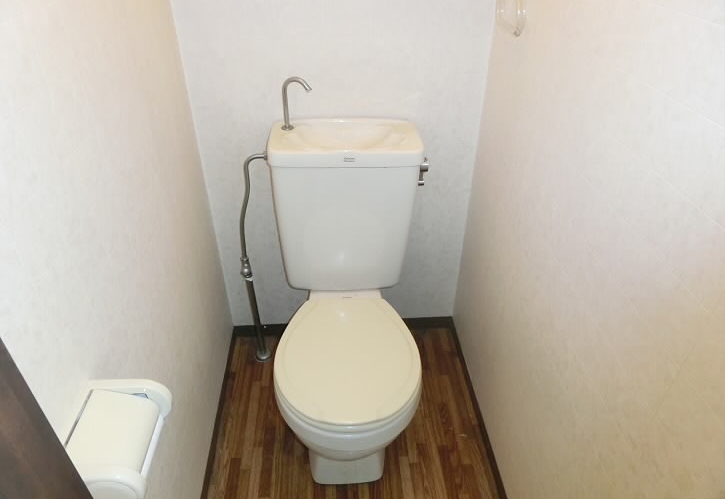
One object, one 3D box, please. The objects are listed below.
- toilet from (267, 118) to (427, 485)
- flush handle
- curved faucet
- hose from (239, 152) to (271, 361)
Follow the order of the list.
[{"bbox_3d":[-0.043,0.176,1.374,0.400,0.847,0.671,-1,35,-1],"label":"toilet"},{"bbox_3d":[0.163,-0.214,1.360,0.030,0.075,0.035,-2,35,-3],"label":"flush handle"},{"bbox_3d":[-0.177,-0.388,1.341,0.094,0.135,0.036,7,36,9],"label":"curved faucet"},{"bbox_3d":[-0.314,0.064,1.568,0.130,0.805,0.060,-2,35,-3],"label":"hose"}]

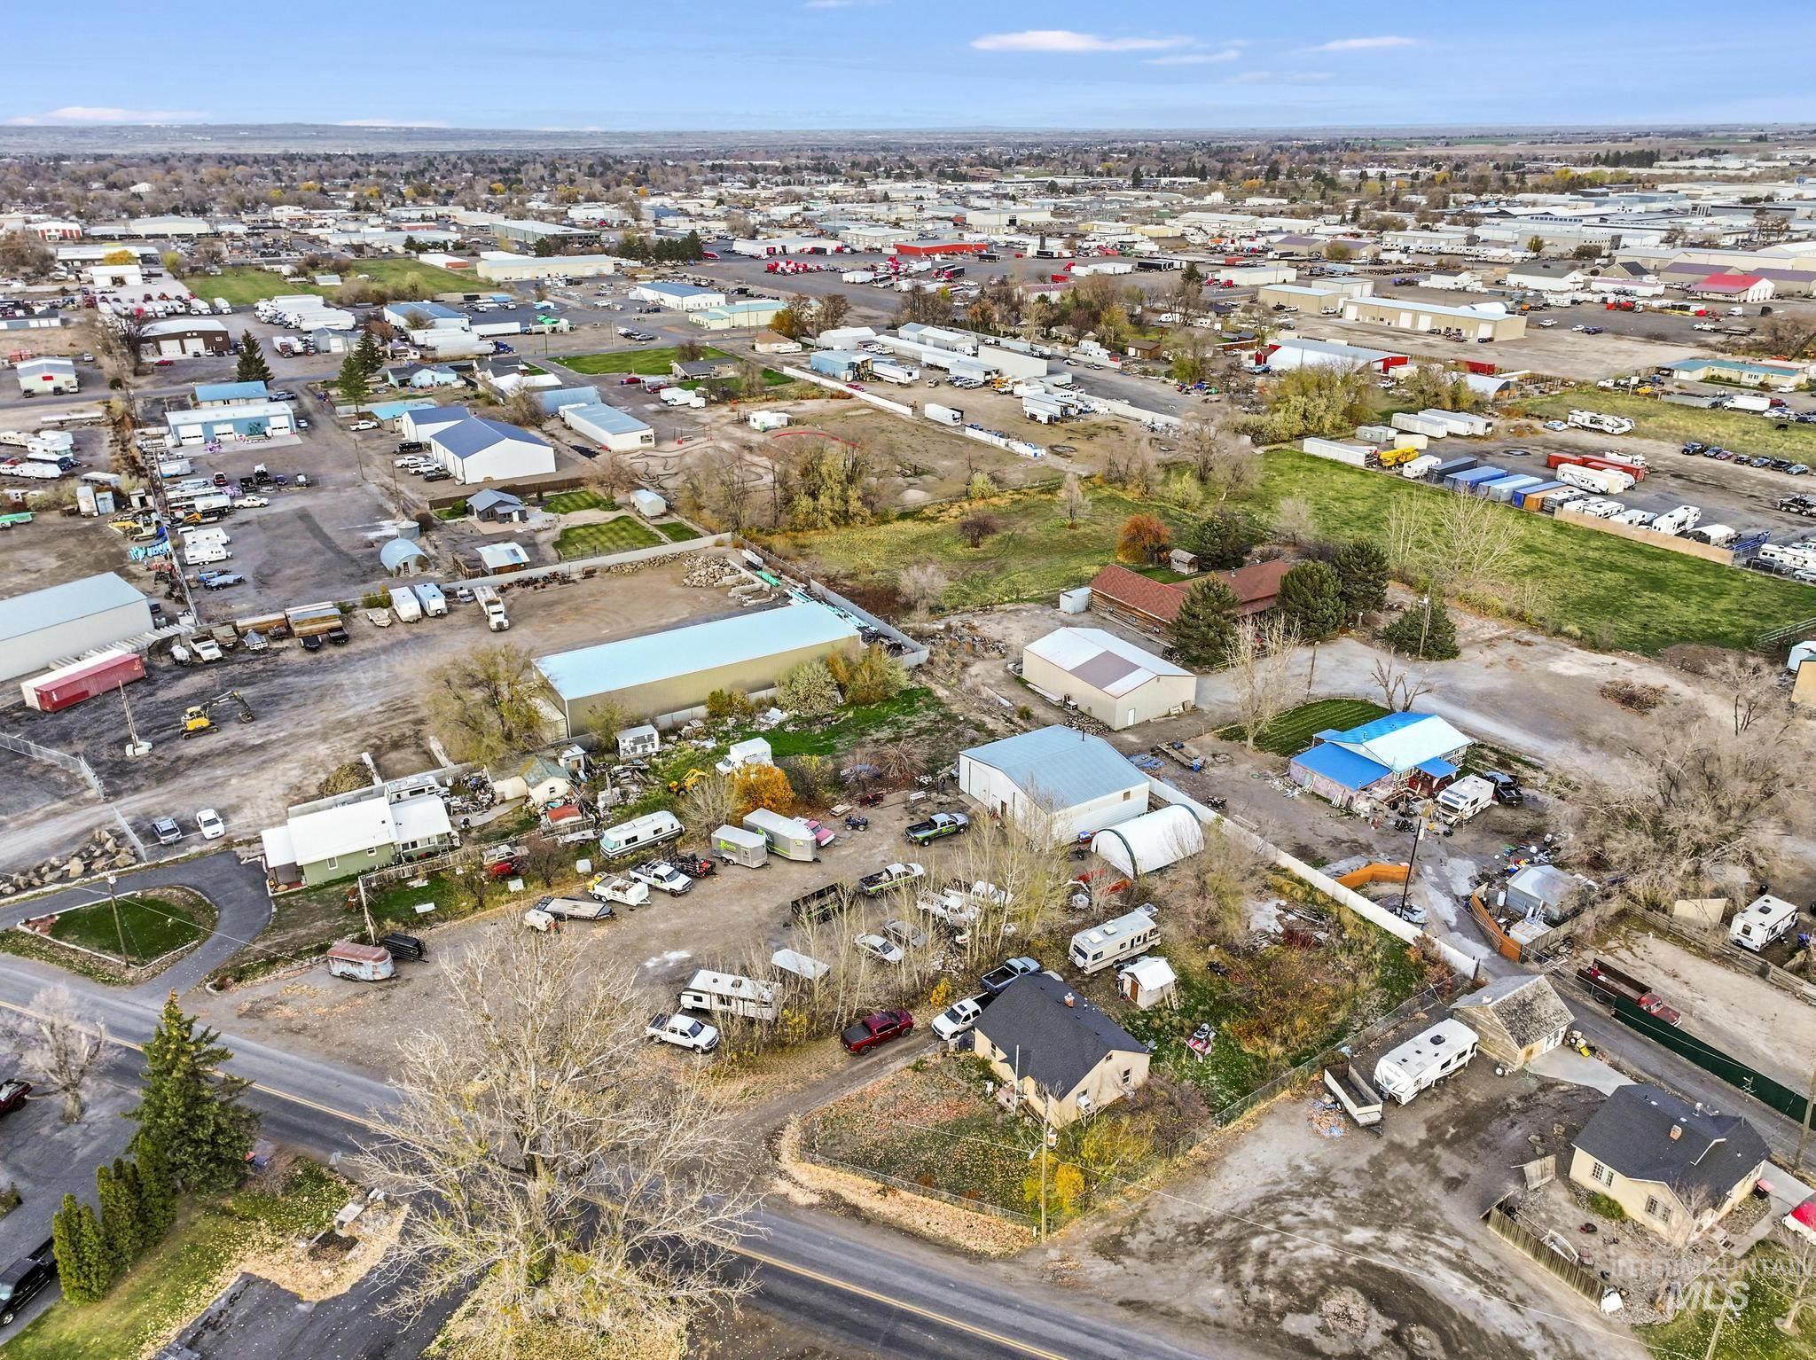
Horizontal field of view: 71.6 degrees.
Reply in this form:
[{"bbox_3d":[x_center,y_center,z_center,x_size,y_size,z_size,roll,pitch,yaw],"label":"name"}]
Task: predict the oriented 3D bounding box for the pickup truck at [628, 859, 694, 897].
[{"bbox_3d":[-22.680,18.260,116.160,6.050,1.920,2.020,13,27,28],"label":"pickup truck"}]

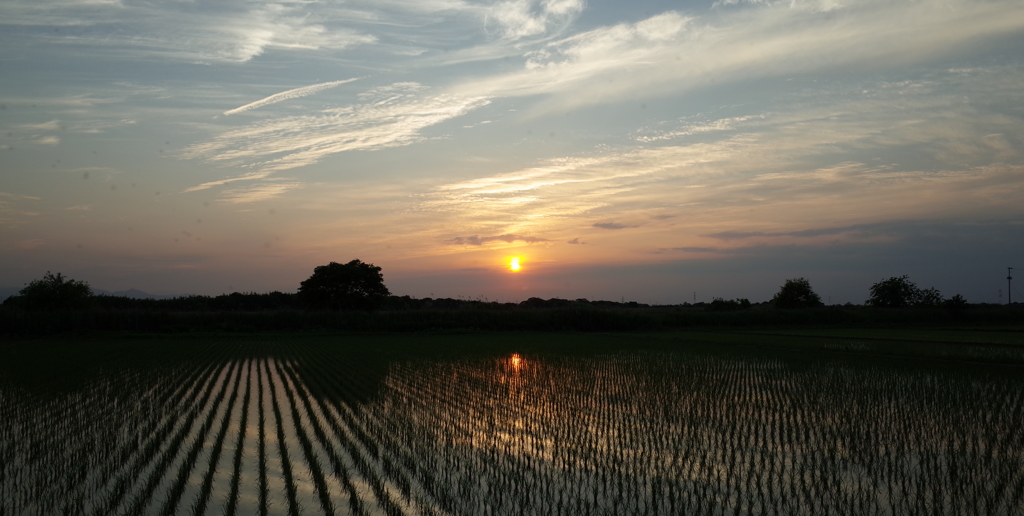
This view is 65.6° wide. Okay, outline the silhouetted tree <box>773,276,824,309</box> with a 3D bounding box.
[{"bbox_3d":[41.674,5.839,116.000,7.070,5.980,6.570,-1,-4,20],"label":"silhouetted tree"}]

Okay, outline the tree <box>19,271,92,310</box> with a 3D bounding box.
[{"bbox_3d":[-43.657,3.778,76.000,6.310,4.970,5.870,2,-4,-30],"label":"tree"}]

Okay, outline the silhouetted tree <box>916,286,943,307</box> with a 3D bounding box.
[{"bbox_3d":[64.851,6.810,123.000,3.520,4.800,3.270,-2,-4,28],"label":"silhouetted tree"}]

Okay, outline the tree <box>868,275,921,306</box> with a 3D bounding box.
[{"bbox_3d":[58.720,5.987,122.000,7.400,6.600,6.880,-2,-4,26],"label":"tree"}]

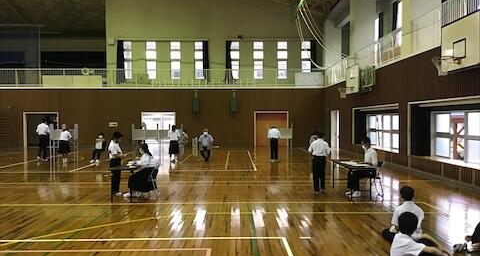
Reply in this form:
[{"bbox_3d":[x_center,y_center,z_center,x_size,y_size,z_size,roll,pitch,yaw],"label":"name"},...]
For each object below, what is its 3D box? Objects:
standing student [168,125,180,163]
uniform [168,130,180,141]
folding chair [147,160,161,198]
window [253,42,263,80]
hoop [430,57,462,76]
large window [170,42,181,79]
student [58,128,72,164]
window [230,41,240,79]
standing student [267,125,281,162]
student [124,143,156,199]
[{"bbox_3d":[-2.697,0.630,17.700,0.480,1.530,0.360,0,1,3],"label":"standing student"},{"bbox_3d":[-2.572,0.294,16.878,0.460,0.420,0.270,0,1,3],"label":"uniform"},{"bbox_3d":[-1.982,1.129,9.500,0.500,0.790,0.460,0,1,13],"label":"folding chair"},{"bbox_3d":[1.205,-4.396,28.000,0.650,2.480,0.120,0,1,-1],"label":"window"},{"bbox_3d":[4.767,-1.416,9.900,0.640,0.460,0.470,0,1,-1],"label":"hoop"},{"bbox_3d":[-4.168,-4.396,28.000,0.650,2.480,0.120,0,1,-1],"label":"large window"},{"bbox_3d":[-6.932,0.678,17.064,0.500,1.330,0.400,0,1,9],"label":"student"},{"bbox_3d":[-0.313,-4.396,28.000,0.650,2.480,0.120,0,1,-1],"label":"window"},{"bbox_3d":[1.431,0.636,18.100,0.520,1.460,0.420,0,1,3],"label":"standing student"},{"bbox_3d":[-2.163,0.916,9.334,0.720,1.160,0.500,0,1,7],"label":"student"}]

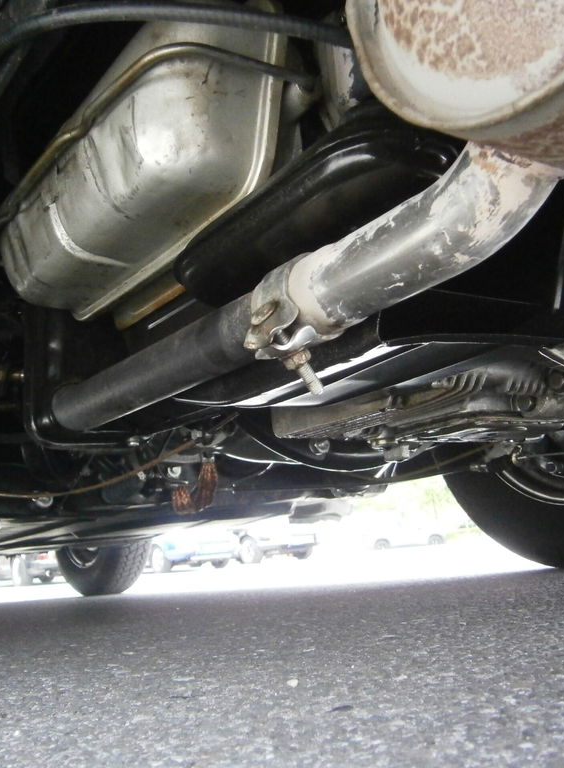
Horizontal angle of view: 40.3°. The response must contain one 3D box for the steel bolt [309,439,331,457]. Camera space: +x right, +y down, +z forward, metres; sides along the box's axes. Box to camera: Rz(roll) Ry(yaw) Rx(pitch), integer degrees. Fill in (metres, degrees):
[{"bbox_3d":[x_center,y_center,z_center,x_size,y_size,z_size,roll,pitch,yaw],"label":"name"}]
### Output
[{"bbox_3d":[0.040,0.067,0.810,0.019,0.019,0.013,3,-15,-35],"label":"steel bolt"}]

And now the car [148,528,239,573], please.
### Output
[{"bbox_3d":[-2.910,3.780,18.500,1.720,1.420,4.400,3,-15,-35],"label":"car"}]

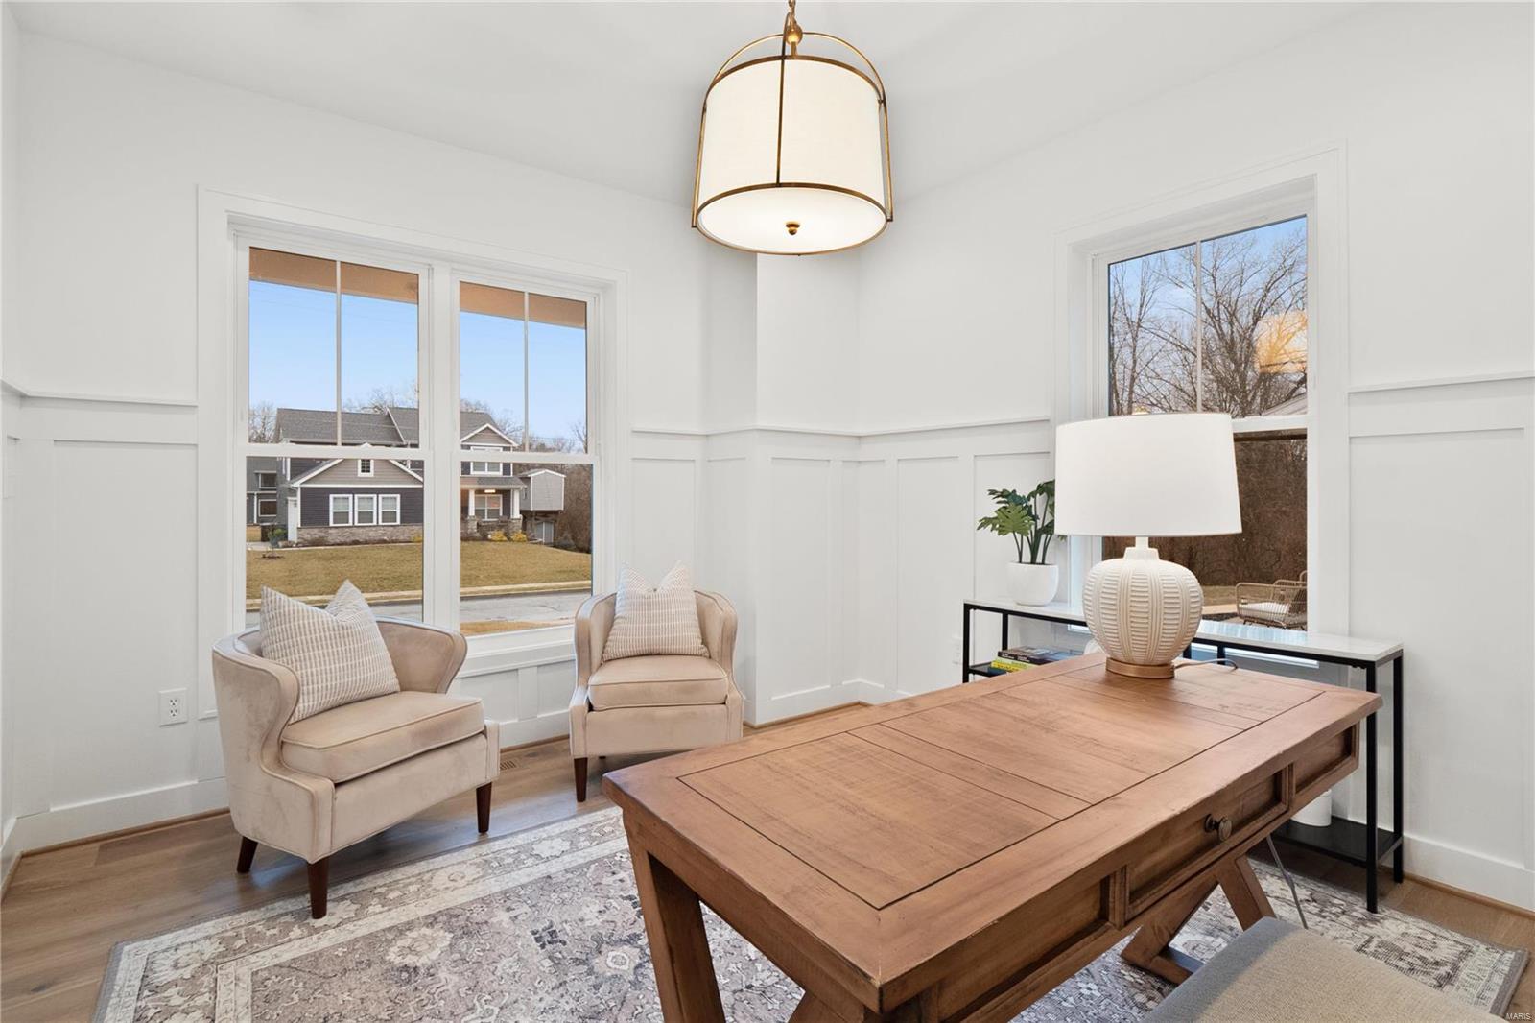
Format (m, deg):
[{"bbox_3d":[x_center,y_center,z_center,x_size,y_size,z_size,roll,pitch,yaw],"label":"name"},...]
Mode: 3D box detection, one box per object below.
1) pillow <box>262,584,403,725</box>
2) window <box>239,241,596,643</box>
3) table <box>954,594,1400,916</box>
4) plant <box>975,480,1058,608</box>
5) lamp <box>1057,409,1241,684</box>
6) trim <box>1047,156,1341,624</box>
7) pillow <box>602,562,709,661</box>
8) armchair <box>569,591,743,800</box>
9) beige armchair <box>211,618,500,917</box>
[{"bbox_3d":[-1.577,0.490,2.452,0.150,0.430,0.430,-18,-7,28],"label":"pillow"},{"bbox_3d":[-1.462,-0.229,3.079,1.430,1.680,0.090,-1,2,-35],"label":"window"},{"bbox_3d":[1.412,0.767,2.551,0.280,0.740,1.370,-1,2,-40],"label":"table"},{"bbox_3d":[1.122,0.136,2.903,0.410,0.500,0.390,0,2,21],"label":"plant"},{"bbox_3d":[0.970,0.088,1.756,0.420,0.645,0.420,1,2,29],"label":"lamp"},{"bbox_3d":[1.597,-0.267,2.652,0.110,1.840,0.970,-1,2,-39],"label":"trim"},{"bbox_3d":[-0.530,0.470,3.205,0.450,0.440,0.150,0,-16,-10],"label":"pillow"},{"bbox_3d":[-0.494,0.760,3.035,0.660,0.740,0.670,0,2,-10],"label":"armchair"},{"bbox_3d":[-1.408,0.781,2.355,0.670,0.740,0.660,1,2,29],"label":"beige armchair"}]

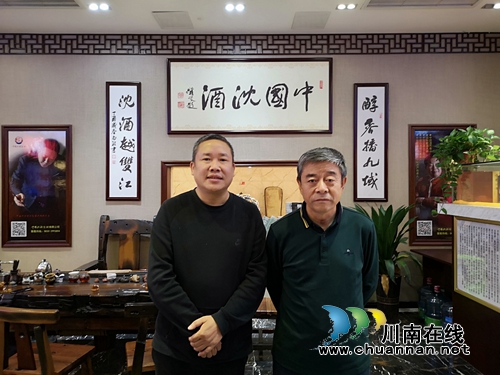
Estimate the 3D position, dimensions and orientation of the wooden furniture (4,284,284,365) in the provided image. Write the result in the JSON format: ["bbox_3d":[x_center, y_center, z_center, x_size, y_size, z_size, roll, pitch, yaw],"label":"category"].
[{"bbox_3d":[-0.850,1.155,3.220,2.050,0.750,0.850,0,0,0],"label":"wooden furniture"}]

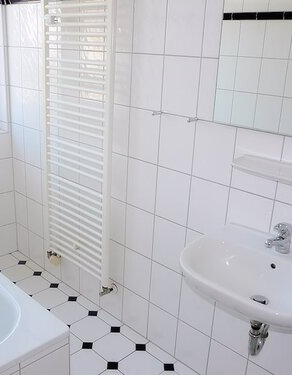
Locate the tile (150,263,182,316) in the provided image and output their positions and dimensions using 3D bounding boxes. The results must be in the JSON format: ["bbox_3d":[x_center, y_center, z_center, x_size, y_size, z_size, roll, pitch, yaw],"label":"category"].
[{"bbox_3d":[0.101,0.514,2.049,0.196,0.248,0.010,19,25,40],"label":"tile"}]

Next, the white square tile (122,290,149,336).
[{"bbox_3d":[-0.055,0.694,2.254,0.196,0.236,0.010,19,25,40],"label":"white square tile"}]

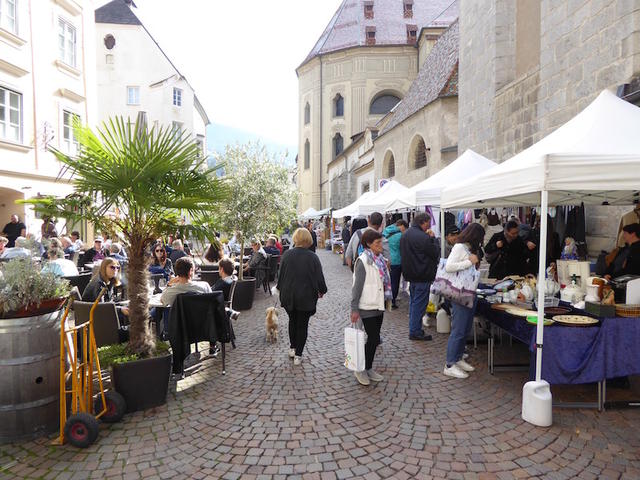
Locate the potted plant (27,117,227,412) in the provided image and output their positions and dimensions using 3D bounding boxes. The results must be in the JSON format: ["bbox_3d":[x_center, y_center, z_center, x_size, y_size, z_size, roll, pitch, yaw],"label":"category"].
[{"bbox_3d":[-1.745,0.175,4.174,1.750,2.500,1.700,-1,2,-38],"label":"potted plant"}]

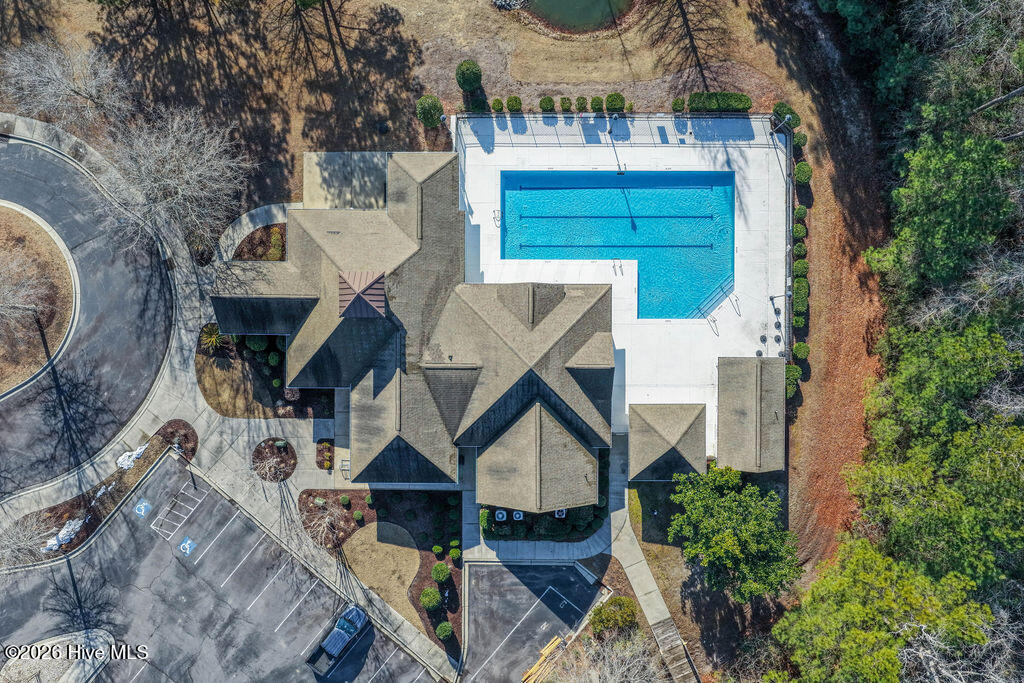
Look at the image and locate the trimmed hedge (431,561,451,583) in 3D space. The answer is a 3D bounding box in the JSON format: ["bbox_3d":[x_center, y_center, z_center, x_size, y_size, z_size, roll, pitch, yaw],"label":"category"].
[{"bbox_3d":[-5.506,17.981,61.947,1.410,2.070,1.410,0,89,1],"label":"trimmed hedge"}]

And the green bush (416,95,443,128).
[{"bbox_3d":[-6.298,-17.623,61.028,2.020,2.800,2.020,0,90,1],"label":"green bush"}]

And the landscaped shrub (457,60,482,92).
[{"bbox_3d":[-3.283,-20.255,60.810,1.900,3.100,1.900,0,90,1],"label":"landscaped shrub"}]

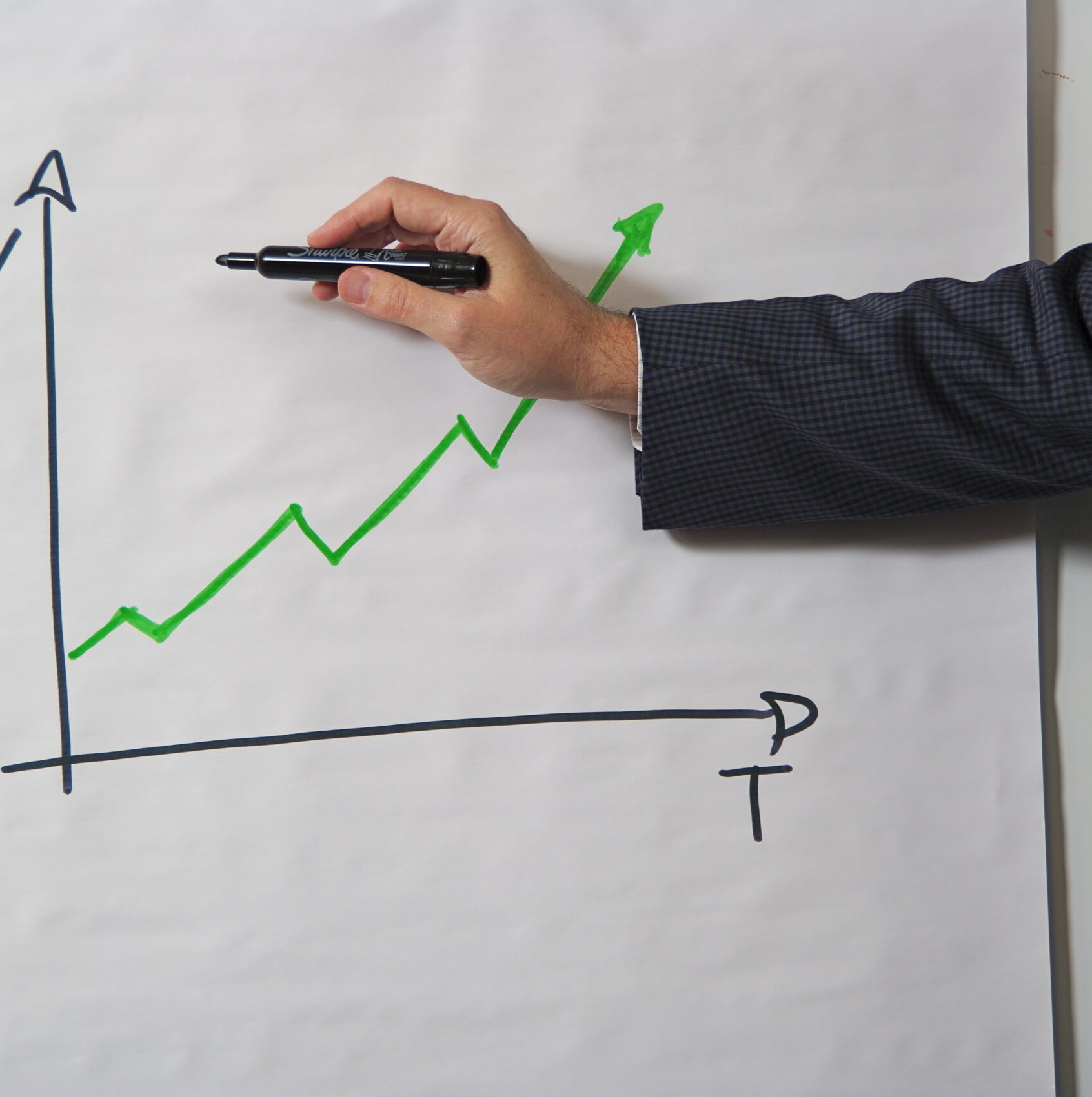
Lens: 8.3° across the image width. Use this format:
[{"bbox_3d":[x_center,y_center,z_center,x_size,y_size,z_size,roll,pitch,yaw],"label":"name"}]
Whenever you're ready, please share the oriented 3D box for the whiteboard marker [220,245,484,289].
[{"bbox_3d":[-0.097,-0.140,3.740,0.138,0.018,0.018,3,1,17],"label":"whiteboard marker"}]

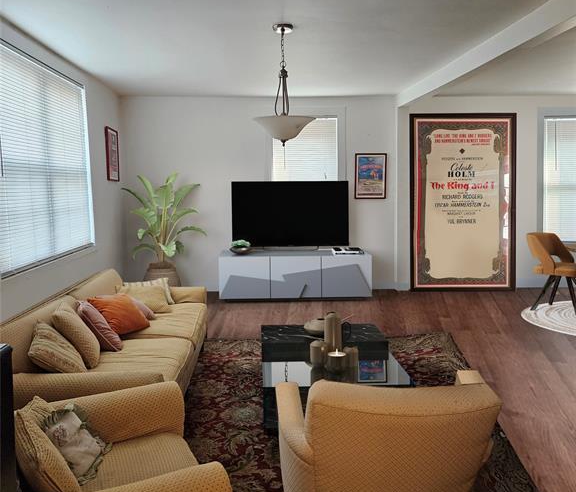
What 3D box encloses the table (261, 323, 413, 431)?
[{"bbox_3d":[0.234,0.791,3.151,0.810,0.400,0.840,-1,7,-3],"label":"table"}]

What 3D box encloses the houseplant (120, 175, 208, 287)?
[{"bbox_3d":[-1.441,-0.092,5.984,0.930,1.530,0.850,-1,7,-3],"label":"houseplant"}]

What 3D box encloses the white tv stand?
[{"bbox_3d":[0.087,0.362,6.274,1.810,0.536,0.430,-1,7,-3],"label":"white tv stand"}]

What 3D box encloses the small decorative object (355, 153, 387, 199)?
[{"bbox_3d":[1.057,-0.892,6.505,0.425,0.585,0.030,-1,7,-3],"label":"small decorative object"}]

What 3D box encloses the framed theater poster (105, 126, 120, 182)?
[{"bbox_3d":[-2.000,-1.043,5.891,0.030,0.600,0.460,-1,7,-3],"label":"framed theater poster"}]

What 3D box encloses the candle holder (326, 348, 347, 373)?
[{"bbox_3d":[0.285,0.671,2.953,0.107,0.105,0.107,-1,7,-3],"label":"candle holder"}]

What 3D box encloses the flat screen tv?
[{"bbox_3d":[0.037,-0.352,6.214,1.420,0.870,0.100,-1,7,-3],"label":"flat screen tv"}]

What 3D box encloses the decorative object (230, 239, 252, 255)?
[{"bbox_3d":[-0.565,0.027,6.111,0.260,0.180,0.240,-1,7,-3],"label":"decorative object"}]

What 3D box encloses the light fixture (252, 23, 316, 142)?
[{"bbox_3d":[-0.028,-1.112,3.561,0.450,0.830,0.450,-1,7,-3],"label":"light fixture"}]

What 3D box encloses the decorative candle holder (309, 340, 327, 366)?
[{"bbox_3d":[0.184,0.639,3.075,0.100,0.145,0.100,-1,7,-3],"label":"decorative candle holder"}]

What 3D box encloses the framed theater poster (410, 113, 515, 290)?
[{"bbox_3d":[2.202,-0.528,6.454,1.350,2.220,0.050,-1,7,-3],"label":"framed theater poster"}]

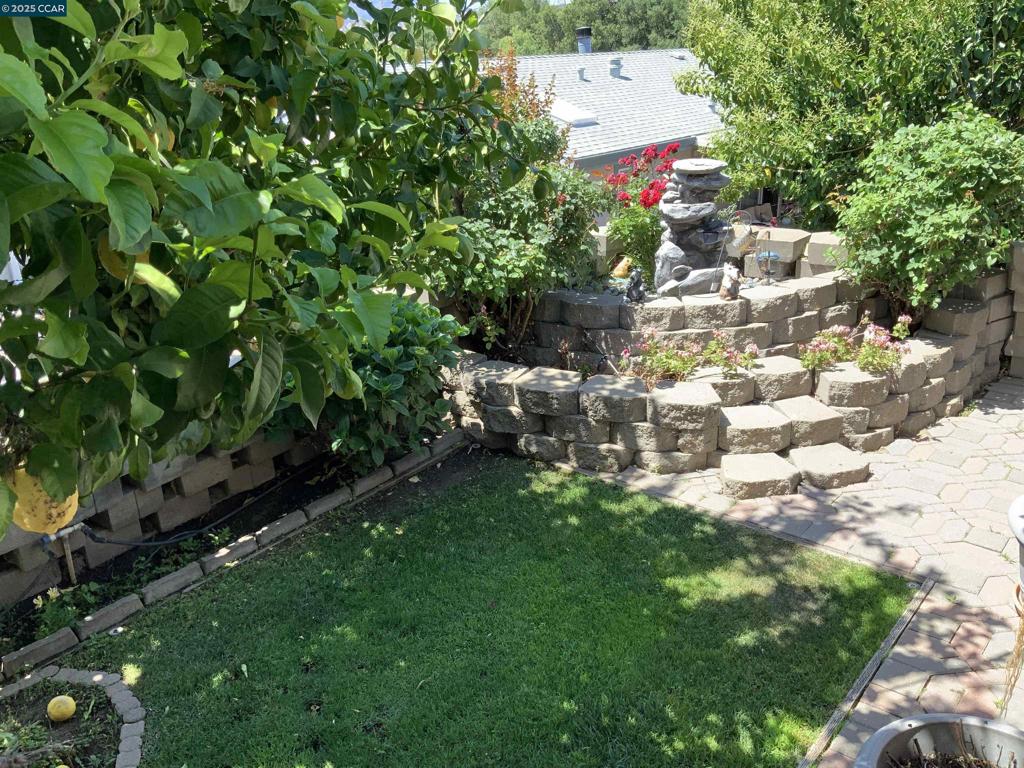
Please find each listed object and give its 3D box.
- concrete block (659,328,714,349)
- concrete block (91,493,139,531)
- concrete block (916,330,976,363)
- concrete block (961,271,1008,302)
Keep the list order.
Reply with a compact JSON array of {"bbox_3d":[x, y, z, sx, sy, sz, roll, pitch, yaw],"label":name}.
[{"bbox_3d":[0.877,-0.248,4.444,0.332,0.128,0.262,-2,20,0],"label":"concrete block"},{"bbox_3d":[-2.121,0.671,4.557,0.200,0.140,0.165,12,25,31],"label":"concrete block"},{"bbox_3d":[2.079,-0.179,4.145,0.280,0.103,0.225,-19,26,-37],"label":"concrete block"},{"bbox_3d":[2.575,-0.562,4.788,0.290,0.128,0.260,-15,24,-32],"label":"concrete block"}]

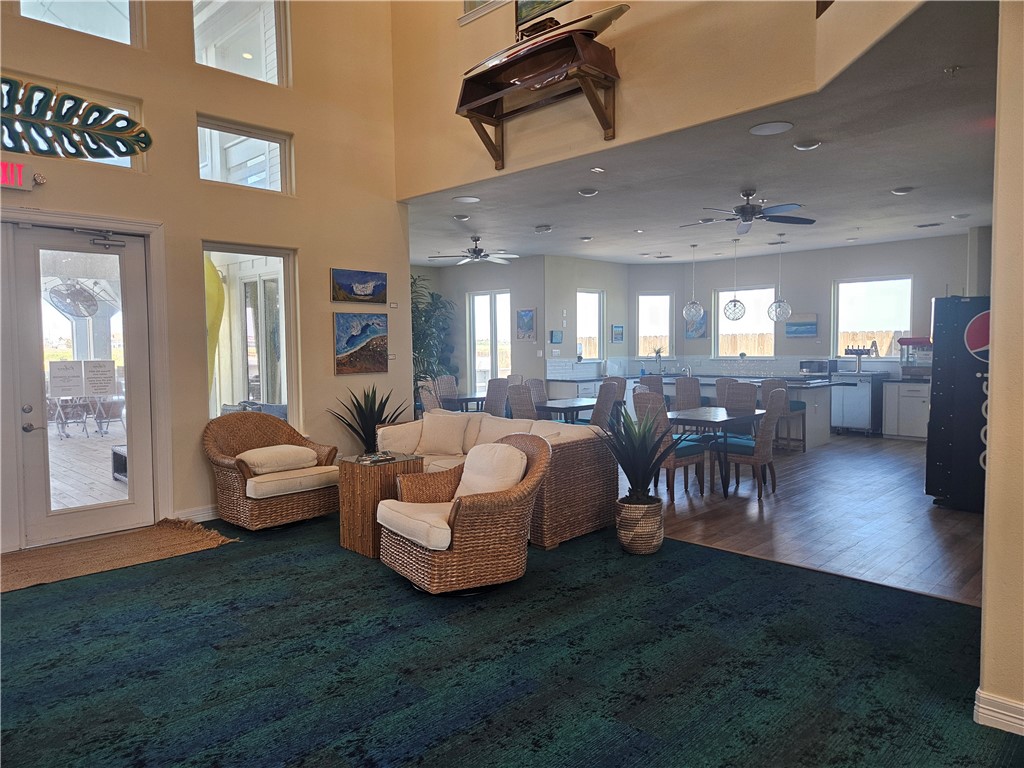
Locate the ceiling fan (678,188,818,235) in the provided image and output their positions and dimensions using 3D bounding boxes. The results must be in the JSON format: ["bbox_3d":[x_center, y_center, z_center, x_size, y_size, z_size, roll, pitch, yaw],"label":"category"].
[{"bbox_3d":[2.434,-1.821,6.986,1.450,0.360,1.450,-4,5,-45],"label":"ceiling fan"}]

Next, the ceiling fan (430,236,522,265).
[{"bbox_3d":[-0.517,-2.000,10.094,1.340,0.363,1.340,3,5,45],"label":"ceiling fan"}]

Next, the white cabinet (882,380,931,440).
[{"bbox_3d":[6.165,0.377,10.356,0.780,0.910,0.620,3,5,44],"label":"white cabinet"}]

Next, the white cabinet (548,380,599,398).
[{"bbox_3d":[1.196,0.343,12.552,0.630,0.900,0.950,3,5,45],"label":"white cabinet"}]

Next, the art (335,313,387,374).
[{"bbox_3d":[-1.530,-0.411,6.964,0.040,0.615,0.630,3,5,44],"label":"art"}]

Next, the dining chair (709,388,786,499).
[{"bbox_3d":[2.320,0.555,6.629,0.470,1.030,0.620,-4,5,-45],"label":"dining chair"}]

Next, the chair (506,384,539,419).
[{"bbox_3d":[0.269,0.514,7.854,0.610,1.030,0.470,-4,5,-45],"label":"chair"}]

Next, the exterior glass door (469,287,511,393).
[{"bbox_3d":[-0.407,-0.650,12.905,1.160,2.200,0.120,3,5,44],"label":"exterior glass door"}]

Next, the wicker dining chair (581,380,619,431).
[{"bbox_3d":[0.949,0.491,8.092,0.470,1.030,0.610,-4,5,-45],"label":"wicker dining chair"}]

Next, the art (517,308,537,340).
[{"bbox_3d":[0.273,-1.046,12.121,0.460,0.580,0.040,3,5,44],"label":"art"}]

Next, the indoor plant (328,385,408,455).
[{"bbox_3d":[-1.431,0.566,6.715,0.800,1.100,0.800,-4,5,-45],"label":"indoor plant"}]

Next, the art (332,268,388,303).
[{"bbox_3d":[-1.547,-0.984,6.919,0.040,0.325,0.650,3,5,44],"label":"art"}]

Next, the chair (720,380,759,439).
[{"bbox_3d":[2.667,0.511,7.995,0.470,1.050,0.610,1,4,33],"label":"chair"}]

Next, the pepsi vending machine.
[{"bbox_3d":[4.377,0.168,6.184,0.930,1.880,0.830,-4,4,-44],"label":"pepsi vending machine"}]

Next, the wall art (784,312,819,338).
[{"bbox_3d":[5.128,-1.031,12.055,0.040,0.425,0.540,-4,4,-44],"label":"wall art"}]

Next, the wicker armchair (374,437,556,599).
[{"bbox_3d":[-0.320,0.803,4.532,0.900,0.900,0.820,-3,4,-34],"label":"wicker armchair"}]

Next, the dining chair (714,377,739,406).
[{"bbox_3d":[3.123,0.397,9.405,0.570,1.010,0.460,-4,5,-45],"label":"dining chair"}]

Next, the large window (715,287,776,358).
[{"bbox_3d":[4.399,-1.142,12.876,0.120,1.340,1.250,-4,4,-44],"label":"large window"}]

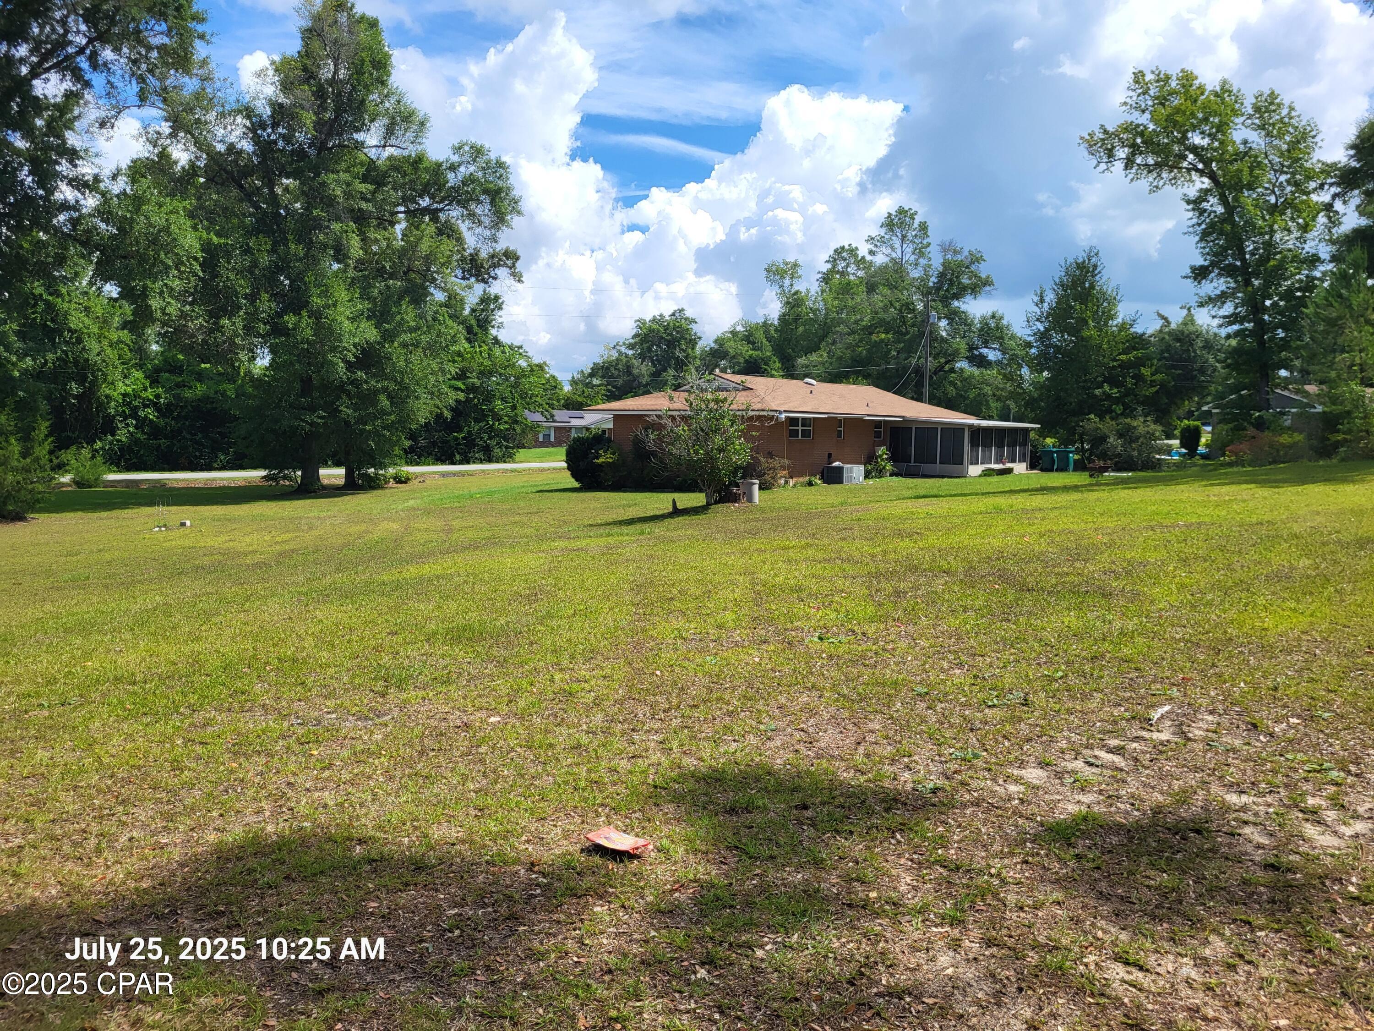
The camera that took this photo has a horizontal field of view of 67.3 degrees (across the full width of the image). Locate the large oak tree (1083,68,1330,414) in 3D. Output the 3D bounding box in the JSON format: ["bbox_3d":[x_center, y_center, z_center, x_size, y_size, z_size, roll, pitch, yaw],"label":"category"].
[{"bbox_3d":[26.631,-12.862,53.500,11.499,19.977,10.349,3,5,26],"label":"large oak tree"}]

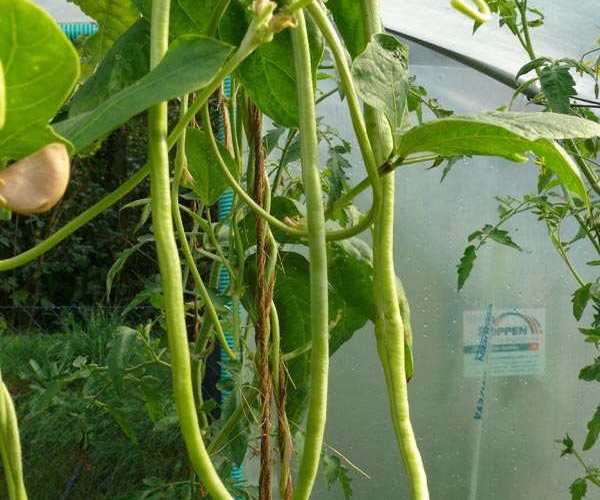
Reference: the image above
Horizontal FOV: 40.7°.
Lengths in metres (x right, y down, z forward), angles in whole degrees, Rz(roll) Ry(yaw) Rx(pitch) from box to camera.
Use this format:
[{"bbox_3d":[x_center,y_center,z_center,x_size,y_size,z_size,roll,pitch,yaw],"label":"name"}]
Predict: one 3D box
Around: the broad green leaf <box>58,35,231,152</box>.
[{"bbox_3d":[-0.077,-0.076,0.400,0.110,0.020,0.046,-30,25,0],"label":"broad green leaf"}]

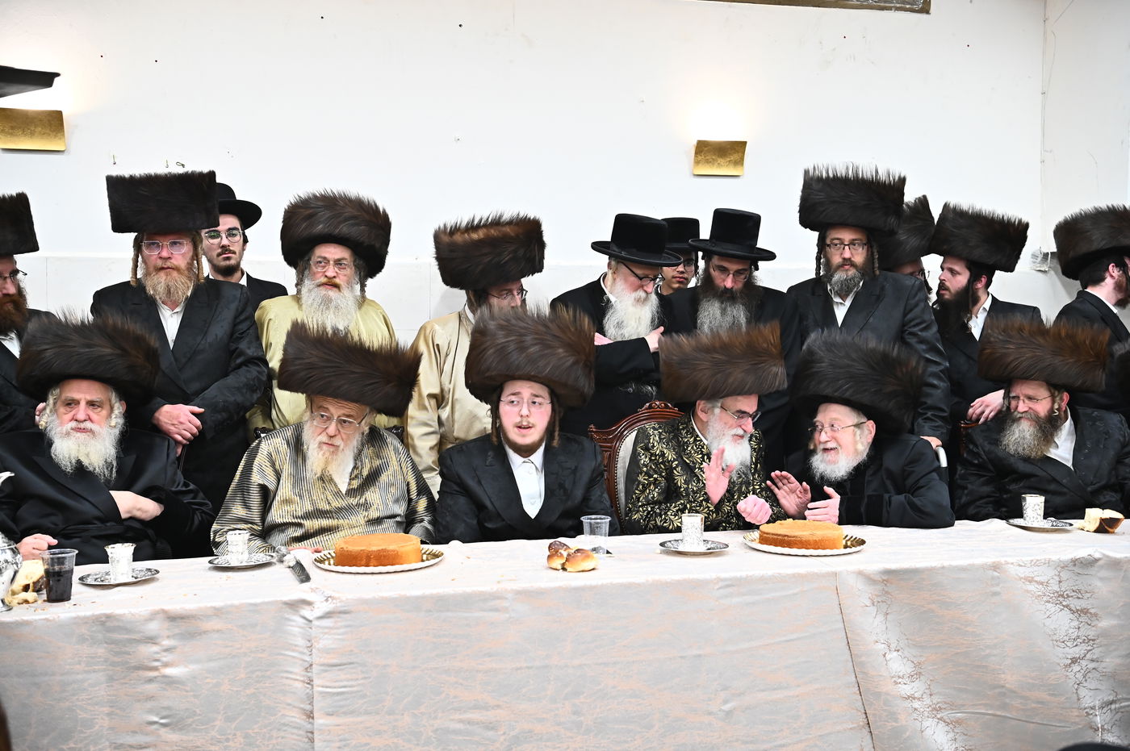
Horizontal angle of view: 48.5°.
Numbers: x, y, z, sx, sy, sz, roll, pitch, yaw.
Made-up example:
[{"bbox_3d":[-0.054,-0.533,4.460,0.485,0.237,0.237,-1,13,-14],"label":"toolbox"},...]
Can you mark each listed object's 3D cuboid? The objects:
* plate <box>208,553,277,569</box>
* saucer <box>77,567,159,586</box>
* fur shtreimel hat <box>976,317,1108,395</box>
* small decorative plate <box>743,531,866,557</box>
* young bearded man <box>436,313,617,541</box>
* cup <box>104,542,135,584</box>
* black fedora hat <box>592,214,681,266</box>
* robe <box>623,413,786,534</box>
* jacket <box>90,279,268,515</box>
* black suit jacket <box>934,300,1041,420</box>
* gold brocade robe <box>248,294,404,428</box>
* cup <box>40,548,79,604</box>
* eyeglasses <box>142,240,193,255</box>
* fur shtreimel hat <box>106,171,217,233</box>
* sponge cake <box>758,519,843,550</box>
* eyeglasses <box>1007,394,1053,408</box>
[{"bbox_3d":[-0.748,0.430,2.900,0.156,0.018,0.156,-1,2,-14],"label":"plate"},{"bbox_3d":[-1.075,0.478,3.015,0.196,0.016,0.196,0,3,-15],"label":"saucer"},{"bbox_3d":[1.410,-0.055,3.700,0.342,0.173,0.342,7,-2,0],"label":"fur shtreimel hat"},{"bbox_3d":[0.597,0.416,3.120,0.300,0.018,0.300,0,3,0],"label":"small decorative plate"},{"bbox_3d":[-0.115,0.495,3.317,0.520,1.346,0.680,0,3,-7],"label":"young bearded man"},{"bbox_3d":[-1.052,0.434,2.965,0.074,0.093,0.074,0,3,-15],"label":"cup"},{"bbox_3d":[0.237,-0.442,4.080,0.325,0.135,0.290,25,18,38],"label":"black fedora hat"},{"bbox_3d":[0.420,0.487,3.476,0.480,0.760,0.500,-1,3,-28],"label":"robe"},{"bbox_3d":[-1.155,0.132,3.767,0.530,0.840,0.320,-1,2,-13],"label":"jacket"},{"bbox_3d":[1.502,0.124,4.469,0.500,0.800,0.340,3,3,38],"label":"black suit jacket"},{"bbox_3d":[-0.792,0.285,4.146,0.520,1.100,0.320,0,3,-12],"label":"gold brocade robe"},{"bbox_3d":[-0.986,0.392,2.445,0.074,0.092,0.074,0,3,-17],"label":"cup"},{"bbox_3d":[-1.183,-0.384,3.720,0.143,0.043,0.135,-2,2,-13],"label":"eyeglasses"},{"bbox_3d":[-1.208,-0.520,3.770,0.315,0.160,0.315,-4,1,-12],"label":"fur shtreimel hat"},{"bbox_3d":[0.591,0.389,3.139,0.212,0.043,0.212,0,3,-17],"label":"sponge cake"},{"bbox_3d":[1.436,0.073,3.789,0.140,0.040,0.140,-6,5,-25],"label":"eyeglasses"}]

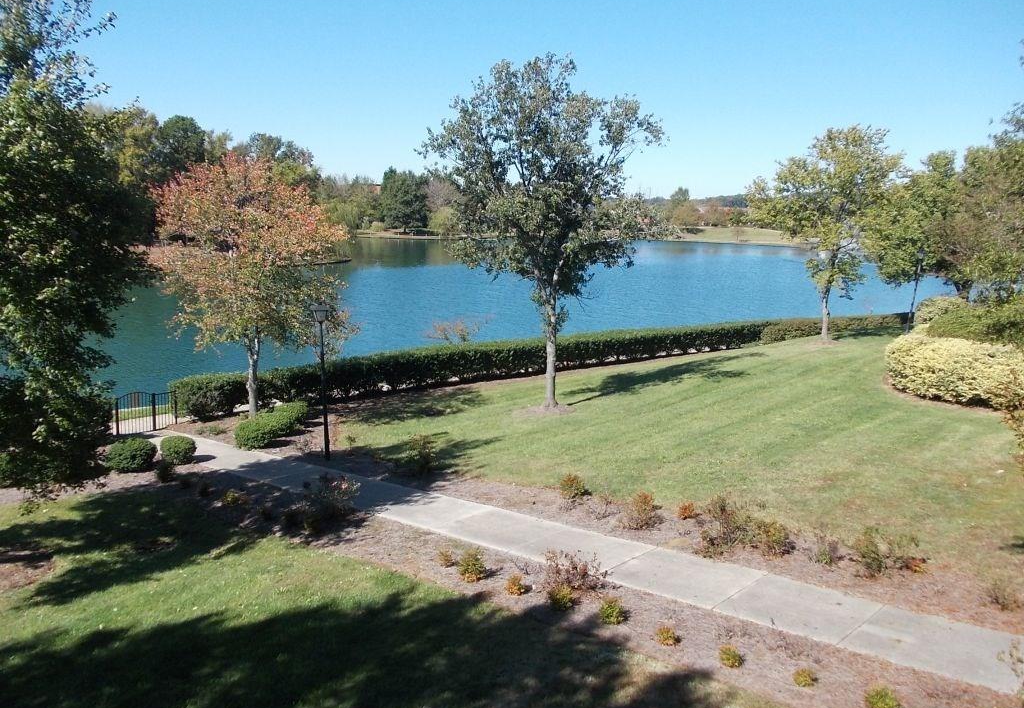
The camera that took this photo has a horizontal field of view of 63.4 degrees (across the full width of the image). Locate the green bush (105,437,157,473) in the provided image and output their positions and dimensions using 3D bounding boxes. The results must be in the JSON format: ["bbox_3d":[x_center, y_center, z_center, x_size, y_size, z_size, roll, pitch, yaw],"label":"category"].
[{"bbox_3d":[-8.368,2.210,18.217,1.120,0.760,1.050,0,10,0],"label":"green bush"}]

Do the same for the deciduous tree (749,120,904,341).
[{"bbox_3d":[12.428,-4.693,32.941,6.200,8.450,6.000,0,10,0],"label":"deciduous tree"}]

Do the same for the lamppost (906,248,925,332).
[{"bbox_3d":[16.994,-2.689,34.959,0.420,3.660,0.420,4,10,-1],"label":"lamppost"}]

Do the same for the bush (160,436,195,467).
[{"bbox_3d":[-7.473,2.162,18.559,0.820,0.720,0.820,0,10,0],"label":"bush"}]

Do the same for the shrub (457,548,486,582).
[{"bbox_3d":[-0.623,3.255,12.746,0.460,0.520,0.460,0,10,0],"label":"shrub"}]

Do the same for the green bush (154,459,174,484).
[{"bbox_3d":[-7.283,2.463,17.359,0.430,0.530,0.430,0,10,0],"label":"green bush"}]

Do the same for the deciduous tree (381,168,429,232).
[{"bbox_3d":[-19.857,-28.631,153.000,8.800,11.800,8.800,0,10,0],"label":"deciduous tree"}]

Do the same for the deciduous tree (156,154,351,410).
[{"bbox_3d":[-7.019,-1.780,22.403,5.300,7.050,5.200,0,10,0],"label":"deciduous tree"}]

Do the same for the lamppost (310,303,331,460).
[{"bbox_3d":[-4.219,0.638,18.615,0.400,3.610,0.400,0,10,0],"label":"lamppost"}]

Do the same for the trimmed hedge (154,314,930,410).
[{"bbox_3d":[3.976,-0.205,30.054,30.501,0.980,1.100,-6,12,-29],"label":"trimmed hedge"}]

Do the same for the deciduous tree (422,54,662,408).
[{"bbox_3d":[0.831,-3.166,22.556,6.500,9.500,6.300,0,10,0],"label":"deciduous tree"}]

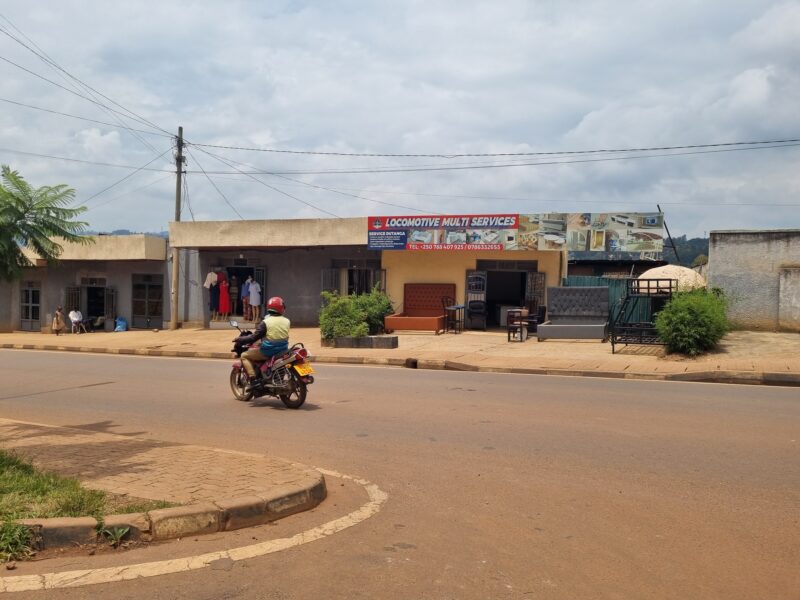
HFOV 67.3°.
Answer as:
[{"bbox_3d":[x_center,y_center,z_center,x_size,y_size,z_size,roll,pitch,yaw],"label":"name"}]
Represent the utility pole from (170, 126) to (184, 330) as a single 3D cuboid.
[{"bbox_3d":[-8.200,-2.650,22.300,0.320,7.600,0.320,1,0,16],"label":"utility pole"}]

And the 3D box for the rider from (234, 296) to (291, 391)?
[{"bbox_3d":[-2.070,0.660,9.250,0.880,1.460,0.650,1,0,41],"label":"rider"}]

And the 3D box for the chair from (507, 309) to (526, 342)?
[{"bbox_3d":[3.320,0.720,17.200,0.440,0.920,0.470,1,0,25],"label":"chair"}]

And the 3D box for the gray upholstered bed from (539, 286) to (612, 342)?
[{"bbox_3d":[5.100,0.370,17.500,1.840,1.500,2.200,1,0,20],"label":"gray upholstered bed"}]

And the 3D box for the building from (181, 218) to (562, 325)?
[{"bbox_3d":[-0.904,-0.800,22.913,14.000,3.800,6.000,1,0,16],"label":"building"}]

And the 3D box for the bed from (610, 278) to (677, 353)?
[{"bbox_3d":[6.342,0.355,15.449,1.330,1.800,1.950,1,0,28],"label":"bed"}]

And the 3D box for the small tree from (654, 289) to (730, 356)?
[{"bbox_3d":[6.940,0.510,14.300,1.700,1.580,1.600,1,0,16],"label":"small tree"}]

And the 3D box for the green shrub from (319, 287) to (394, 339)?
[{"bbox_3d":[-1.200,0.330,16.600,1.980,1.420,1.300,1,0,16],"label":"green shrub"}]

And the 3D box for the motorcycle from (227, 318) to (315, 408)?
[{"bbox_3d":[-2.020,1.000,9.300,1.950,1.200,0.740,1,0,42],"label":"motorcycle"}]

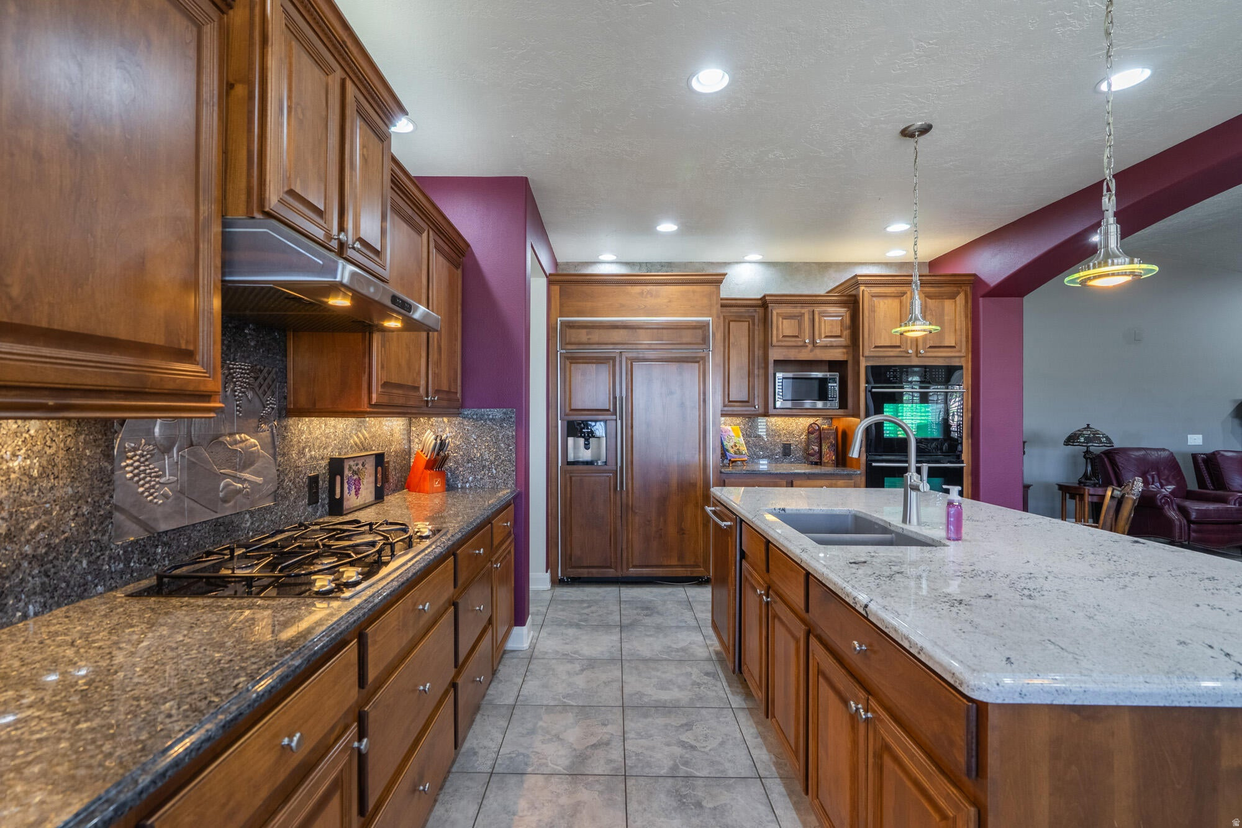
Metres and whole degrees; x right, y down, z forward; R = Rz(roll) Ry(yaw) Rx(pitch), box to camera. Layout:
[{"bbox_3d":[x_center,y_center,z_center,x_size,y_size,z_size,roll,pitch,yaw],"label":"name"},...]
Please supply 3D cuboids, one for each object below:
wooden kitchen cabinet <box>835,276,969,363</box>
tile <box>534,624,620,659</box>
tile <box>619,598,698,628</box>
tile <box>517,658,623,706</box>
[{"bbox_3d":[2.310,-0.752,4.630,0.930,0.670,0.650,0,0,-1],"label":"wooden kitchen cabinet"},{"bbox_3d":[-0.255,1.377,3.327,0.500,0.010,0.500,0,0,-1],"label":"tile"},{"bbox_3d":[0.255,1.374,3.798,0.505,0.012,0.488,0,0,-1],"label":"tile"},{"bbox_3d":[-0.244,1.371,2.817,0.505,0.012,0.488,0,0,-1],"label":"tile"}]

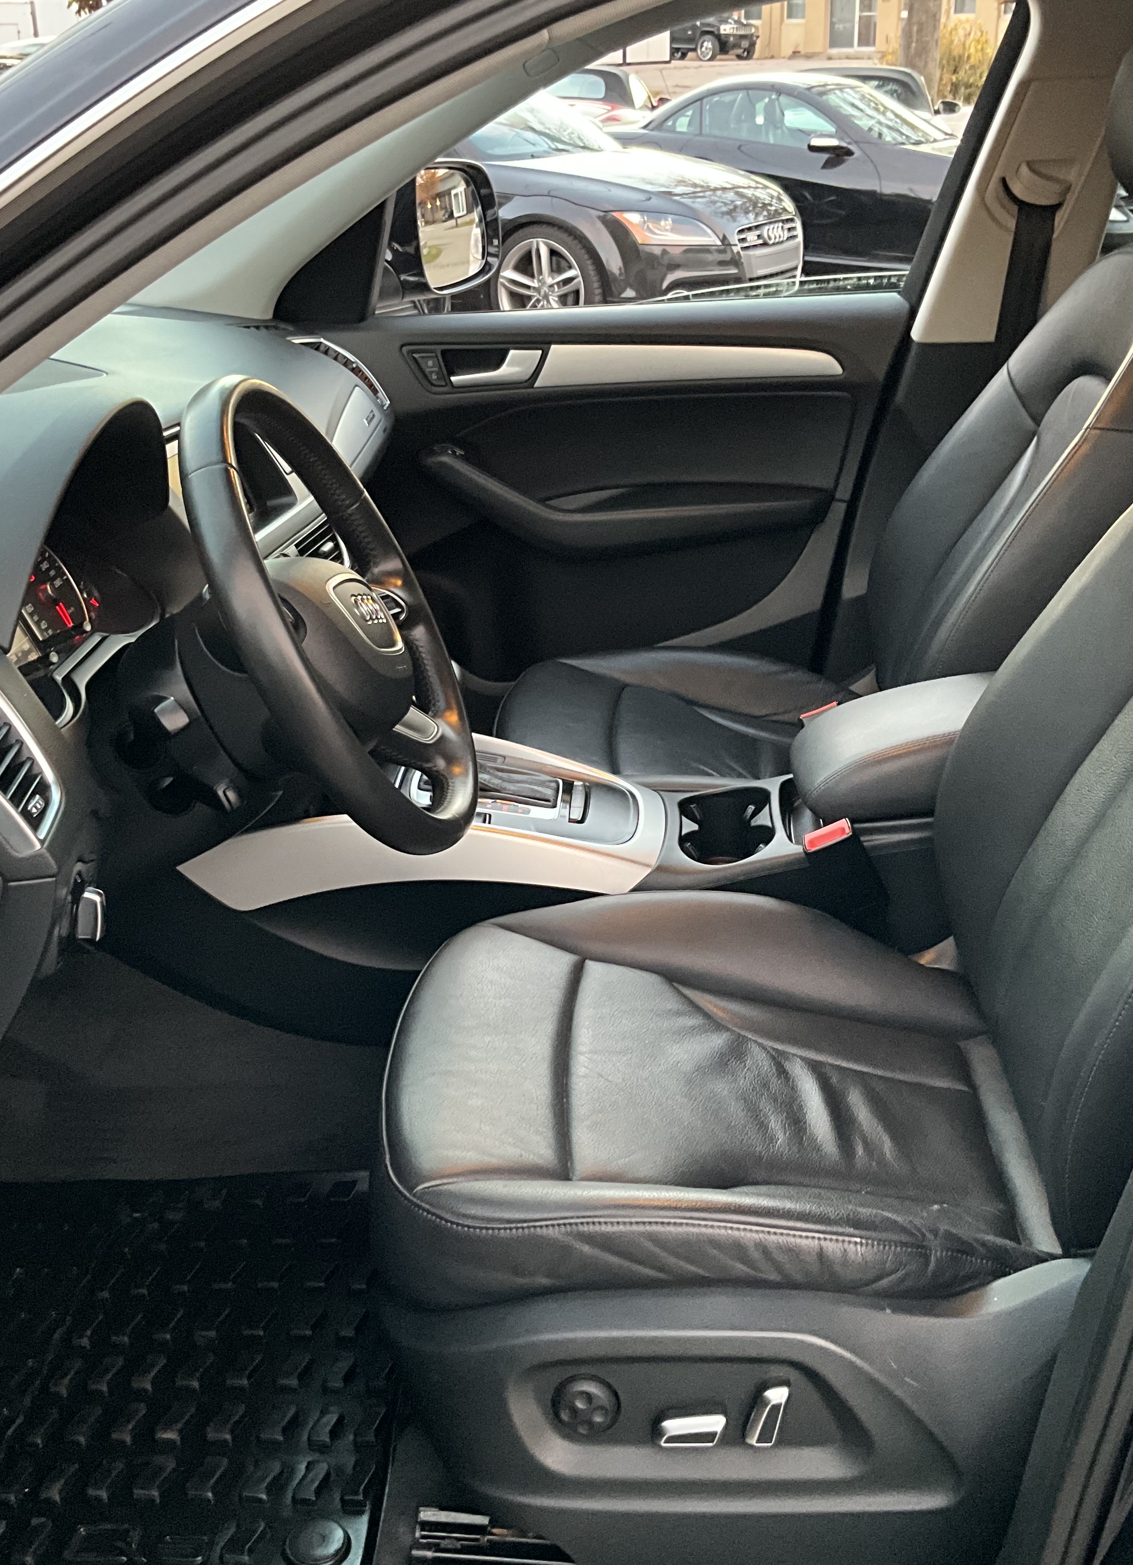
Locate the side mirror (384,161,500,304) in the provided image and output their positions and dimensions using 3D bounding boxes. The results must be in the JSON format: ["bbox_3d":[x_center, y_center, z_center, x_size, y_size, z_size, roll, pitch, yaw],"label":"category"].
[{"bbox_3d":[-0.171,-0.757,2.399,0.150,0.185,0.220,8,24,19],"label":"side mirror"}]

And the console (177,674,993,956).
[{"bbox_3d":[0.077,0.036,1.695,0.900,0.280,0.270,1,22,3],"label":"console"}]

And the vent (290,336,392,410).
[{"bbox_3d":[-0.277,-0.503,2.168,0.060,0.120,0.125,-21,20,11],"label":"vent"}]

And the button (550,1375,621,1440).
[{"bbox_3d":[0.012,0.408,1.143,0.043,0.043,0.016,1,14,3],"label":"button"}]

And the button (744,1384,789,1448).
[{"bbox_3d":[0.136,0.428,1.181,0.021,0.042,0.016,14,23,-2],"label":"button"}]

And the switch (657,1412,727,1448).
[{"bbox_3d":[0.082,0.421,1.144,0.046,0.018,0.020,1,14,3],"label":"switch"}]

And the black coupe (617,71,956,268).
[{"bbox_3d":[1.850,-4.246,12.203,4.200,1.310,1.800,14,26,30],"label":"black coupe"}]

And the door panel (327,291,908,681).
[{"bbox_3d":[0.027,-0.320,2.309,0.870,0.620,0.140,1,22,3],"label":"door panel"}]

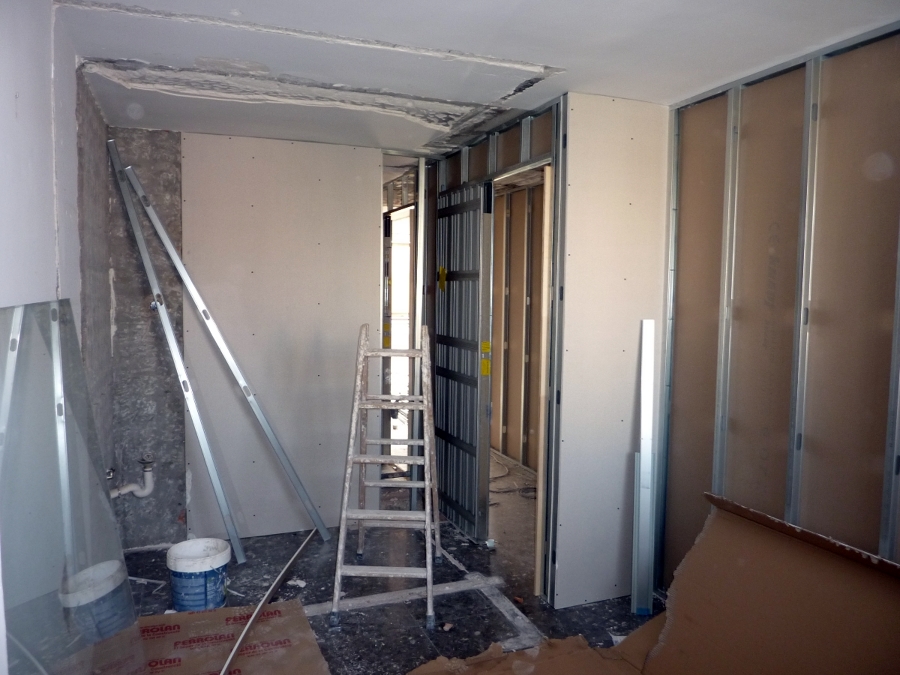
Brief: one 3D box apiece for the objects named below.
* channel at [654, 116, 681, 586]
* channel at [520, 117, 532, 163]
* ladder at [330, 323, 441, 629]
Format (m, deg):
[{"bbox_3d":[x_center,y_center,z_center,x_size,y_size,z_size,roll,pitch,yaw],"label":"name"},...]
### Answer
[{"bbox_3d":[1.103,0.096,3.301,0.050,2.470,0.042,-1,4,-22],"label":"channel"},{"bbox_3d":[0.406,-1.048,3.473,0.050,0.245,0.040,-1,4,-22],"label":"channel"},{"bbox_3d":[-0.292,0.621,3.347,0.480,1.390,0.790,1,4,3],"label":"ladder"}]

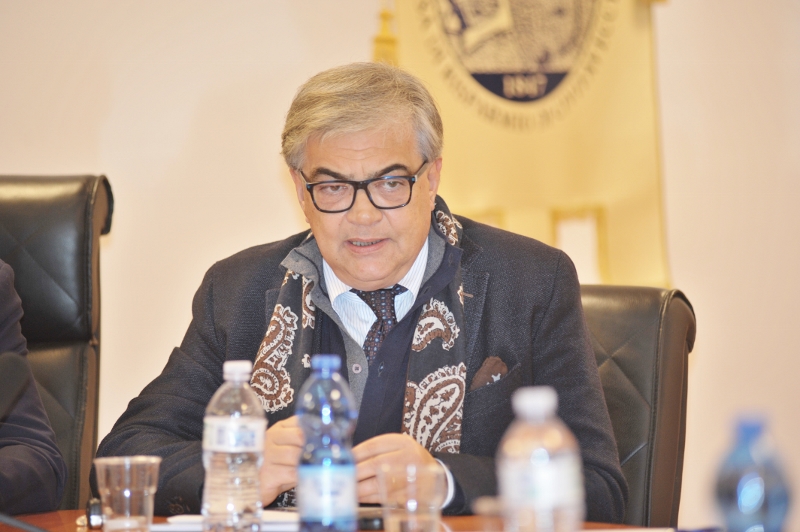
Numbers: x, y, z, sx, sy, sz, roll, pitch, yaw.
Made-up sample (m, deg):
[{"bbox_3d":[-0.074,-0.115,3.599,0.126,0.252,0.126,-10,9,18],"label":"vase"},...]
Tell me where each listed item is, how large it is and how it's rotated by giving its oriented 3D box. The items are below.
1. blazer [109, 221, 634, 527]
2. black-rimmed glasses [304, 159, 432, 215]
[{"bbox_3d":[-0.048,0.205,4.630,0.650,0.560,0.480,0,-1,3],"label":"blazer"},{"bbox_3d":[-0.044,-0.099,4.600,0.146,0.046,0.145,-3,14,3],"label":"black-rimmed glasses"}]

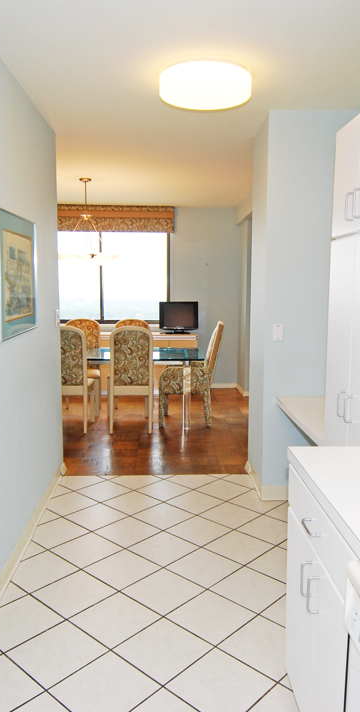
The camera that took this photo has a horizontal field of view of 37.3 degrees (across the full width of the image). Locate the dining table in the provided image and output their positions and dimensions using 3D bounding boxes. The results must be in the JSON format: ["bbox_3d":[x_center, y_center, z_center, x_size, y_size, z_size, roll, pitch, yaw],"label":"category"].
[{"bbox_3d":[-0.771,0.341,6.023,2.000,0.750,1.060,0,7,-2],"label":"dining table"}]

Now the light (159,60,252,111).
[{"bbox_3d":[0.141,-1.480,2.926,0.505,0.110,0.505,0,7,-2],"label":"light"}]

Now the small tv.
[{"bbox_3d":[-0.013,-0.531,7.395,0.535,0.445,0.180,0,7,-2],"label":"small tv"}]

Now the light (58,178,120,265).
[{"bbox_3d":[-1.004,-1.442,5.737,0.680,0.880,0.680,0,7,-2],"label":"light"}]

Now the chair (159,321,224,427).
[{"bbox_3d":[0.117,0.177,5.758,0.660,1.069,0.591,-1,7,-2],"label":"chair"}]

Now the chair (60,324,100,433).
[{"bbox_3d":[-1.135,0.215,5.493,0.453,1.074,0.561,-1,7,-2],"label":"chair"}]

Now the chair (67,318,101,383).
[{"bbox_3d":[-1.144,0.130,6.162,0.453,1.074,0.561,-1,7,-2],"label":"chair"}]

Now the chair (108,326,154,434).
[{"bbox_3d":[-0.489,0.213,5.477,0.453,1.074,0.561,-1,7,-2],"label":"chair"}]

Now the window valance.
[{"bbox_3d":[-1.052,-1.870,7.291,1.970,0.369,0.138,-1,7,-2],"label":"window valance"}]

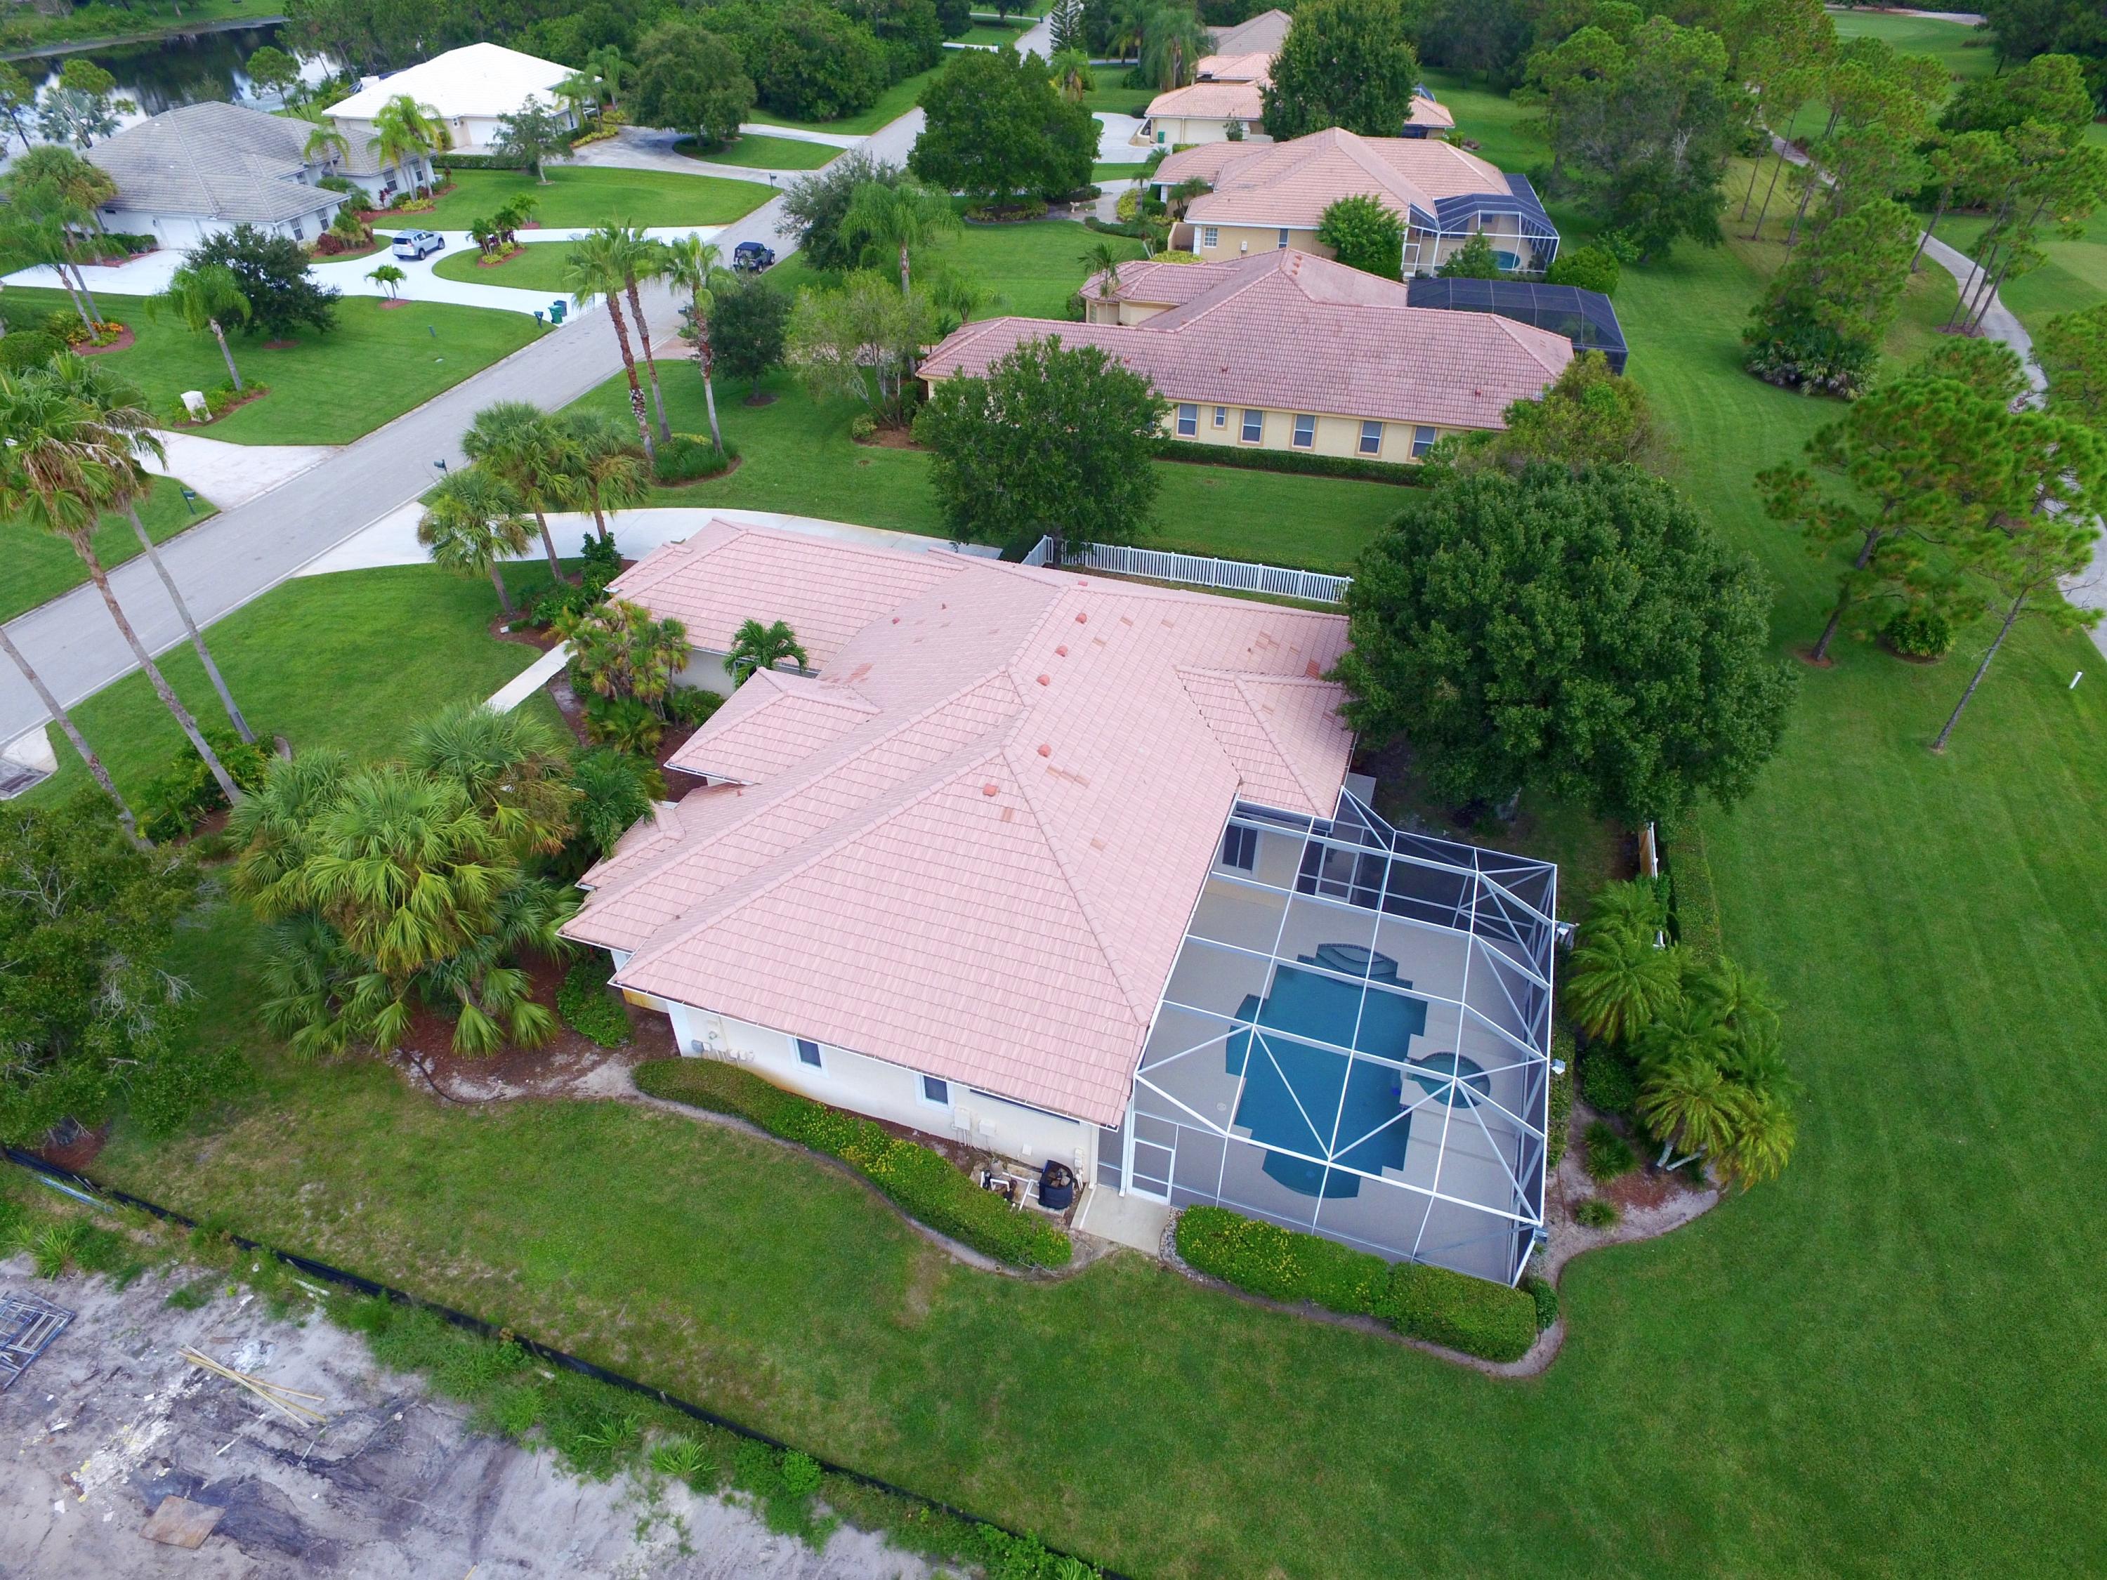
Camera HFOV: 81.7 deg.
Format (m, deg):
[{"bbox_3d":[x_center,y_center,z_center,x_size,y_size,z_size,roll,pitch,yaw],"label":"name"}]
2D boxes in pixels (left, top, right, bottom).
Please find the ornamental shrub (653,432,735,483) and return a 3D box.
[{"bbox_3d":[-18.621,-17.305,62.913,3.900,0.950,3.600,0,39,0],"label":"ornamental shrub"}]

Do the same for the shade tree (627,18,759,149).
[{"bbox_3d":[-35.801,-70.073,121.123,12.200,10.700,11.800,0,39,0],"label":"shade tree"}]

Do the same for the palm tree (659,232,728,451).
[{"bbox_3d":[-15.475,-19.700,54.671,3.400,9.600,3.400,0,39,0],"label":"palm tree"}]

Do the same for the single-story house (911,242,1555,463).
[{"bbox_3d":[12.332,-26.533,69.236,34.900,7.100,22.900,9,40,11],"label":"single-story house"}]

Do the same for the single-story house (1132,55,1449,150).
[{"bbox_3d":[24.277,-69.007,119.949,27.900,6.800,28.300,6,39,7],"label":"single-story house"}]

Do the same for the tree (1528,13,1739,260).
[{"bbox_3d":[40.024,-45.724,85.362,13.310,14.680,13.310,0,38,0],"label":"tree"}]

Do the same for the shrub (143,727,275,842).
[{"bbox_3d":[-27.155,-0.324,38.647,2.300,1.400,4.600,12,40,15],"label":"shrub"}]

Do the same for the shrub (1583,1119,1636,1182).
[{"bbox_3d":[12.705,8.251,27.796,1.250,1.150,1.250,0,38,0],"label":"shrub"}]

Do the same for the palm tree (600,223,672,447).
[{"bbox_3d":[-19.023,-21.439,57.862,3.150,10.170,3.150,0,38,0],"label":"palm tree"}]

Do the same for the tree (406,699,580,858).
[{"bbox_3d":[-15.179,0.335,33.805,4.360,5.850,4.360,0,38,0],"label":"tree"}]

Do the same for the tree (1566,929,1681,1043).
[{"bbox_3d":[13.331,5.109,28.960,2.600,3.000,2.600,0,39,0],"label":"tree"}]

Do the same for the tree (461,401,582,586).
[{"bbox_3d":[-19.408,-10.935,45.735,4.100,7.000,4.100,0,39,0],"label":"tree"}]

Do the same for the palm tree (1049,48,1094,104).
[{"bbox_3d":[2.076,-75.519,130.549,5.000,7.000,5.000,0,39,0],"label":"palm tree"}]

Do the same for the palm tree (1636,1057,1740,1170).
[{"bbox_3d":[13.442,7.259,26.261,2.200,3.000,2.200,0,39,0],"label":"palm tree"}]

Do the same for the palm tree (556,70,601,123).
[{"bbox_3d":[-43.859,-63.150,112.453,3.800,5.400,3.800,0,39,0],"label":"palm tree"}]

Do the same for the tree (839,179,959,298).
[{"bbox_3d":[-8.390,-28.809,69.379,6.400,10.700,6.200,0,39,0],"label":"tree"}]

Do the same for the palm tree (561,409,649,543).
[{"bbox_3d":[-17.299,-11.665,48.255,3.250,6.750,3.250,0,38,0],"label":"palm tree"}]

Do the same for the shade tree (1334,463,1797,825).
[{"bbox_3d":[13.412,-3.238,33.420,11.500,10.500,11.500,0,39,0],"label":"shade tree"}]

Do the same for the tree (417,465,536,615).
[{"bbox_3d":[-21.249,-9.185,45.741,4.000,5.940,4.000,0,38,0],"label":"tree"}]

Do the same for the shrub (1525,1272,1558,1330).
[{"bbox_3d":[9.681,10.242,24.264,0.800,0.800,0.950,0,39,0],"label":"shrub"}]

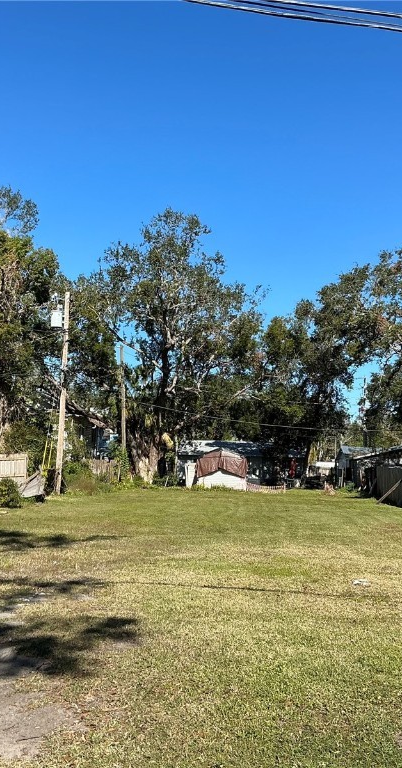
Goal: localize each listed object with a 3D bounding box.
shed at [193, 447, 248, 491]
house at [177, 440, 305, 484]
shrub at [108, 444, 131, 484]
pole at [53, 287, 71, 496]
[{"bbox_3d":[1.379,5.733,55.708,3.450,2.950,3.400,0,-6,3],"label":"shed"},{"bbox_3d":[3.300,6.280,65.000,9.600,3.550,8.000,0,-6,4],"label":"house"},{"bbox_3d":[-5.483,5.490,55.725,1.650,2.700,1.650,1,-6,0],"label":"shrub"},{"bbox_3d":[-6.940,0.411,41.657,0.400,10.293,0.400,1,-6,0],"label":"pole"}]

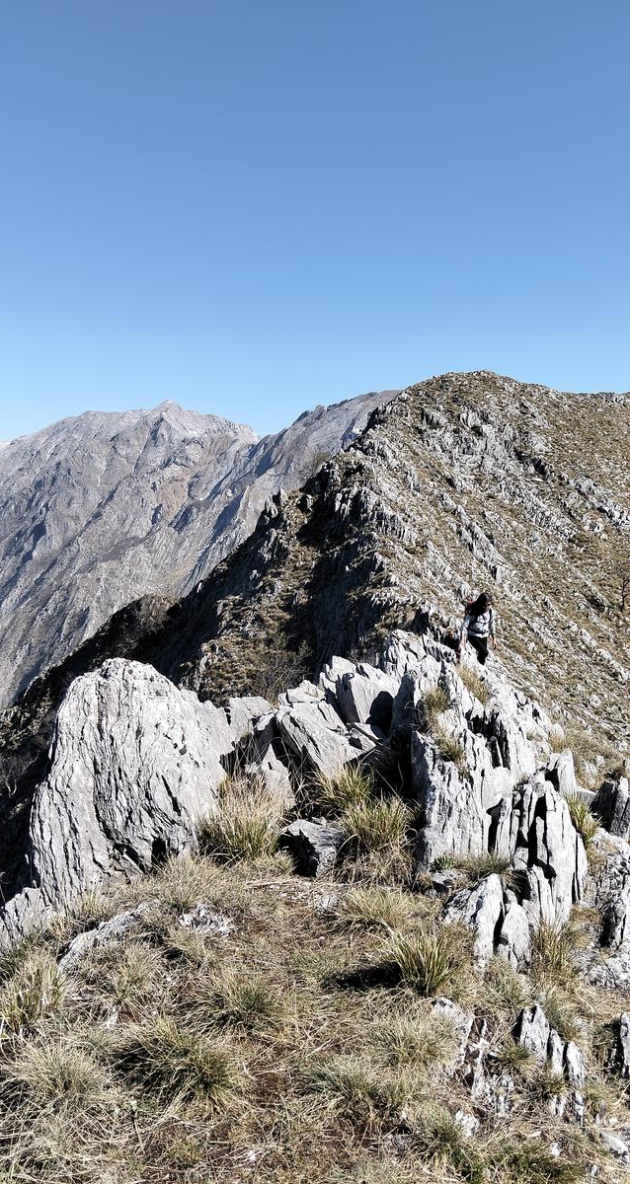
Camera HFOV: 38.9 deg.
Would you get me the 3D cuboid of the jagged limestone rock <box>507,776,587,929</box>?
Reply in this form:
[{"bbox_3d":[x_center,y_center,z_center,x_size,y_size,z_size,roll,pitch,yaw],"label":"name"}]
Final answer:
[{"bbox_3d":[1.299,1.465,5.000,0.440,0.820,0.450,0,3,0],"label":"jagged limestone rock"}]

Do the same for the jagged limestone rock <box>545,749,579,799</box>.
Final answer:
[{"bbox_3d":[1.603,1.185,5.800,0.215,0.320,0.200,0,3,0],"label":"jagged limestone rock"}]

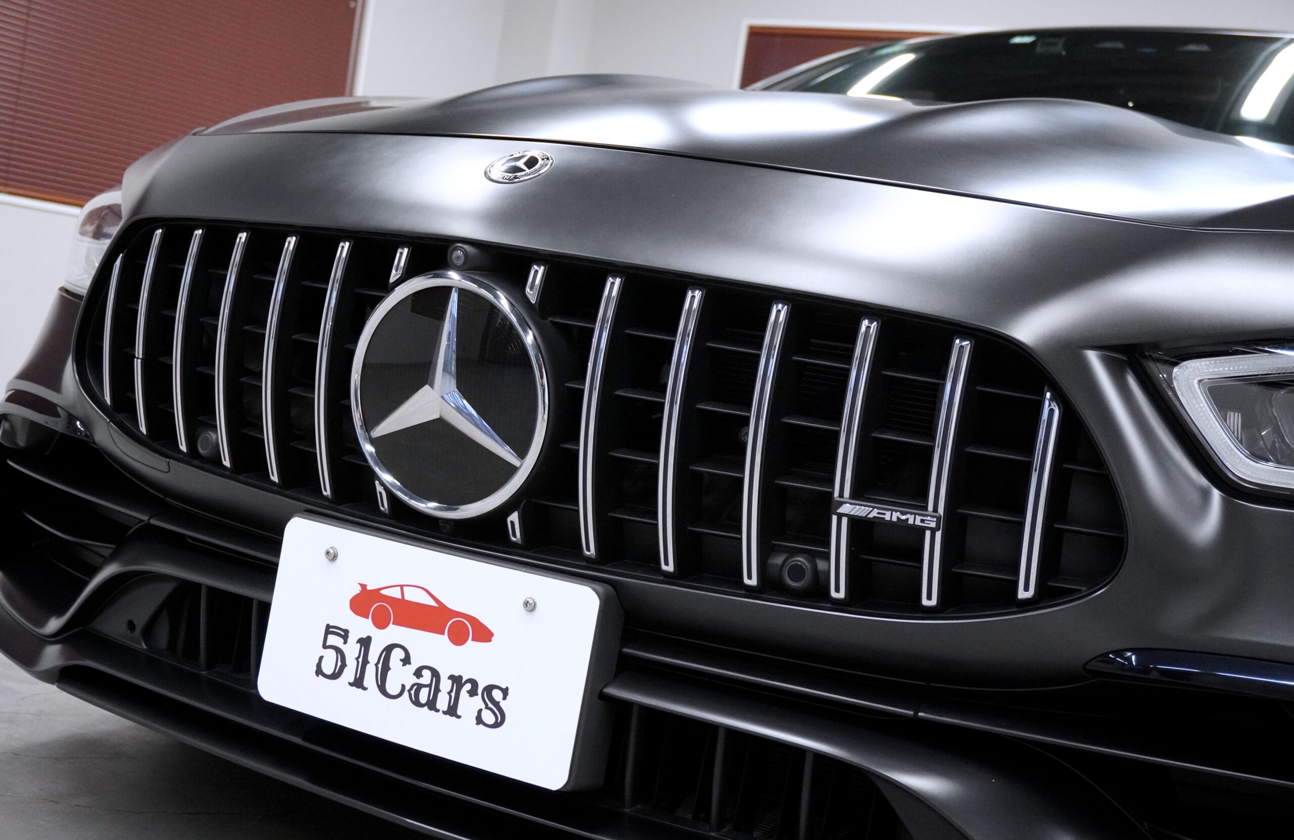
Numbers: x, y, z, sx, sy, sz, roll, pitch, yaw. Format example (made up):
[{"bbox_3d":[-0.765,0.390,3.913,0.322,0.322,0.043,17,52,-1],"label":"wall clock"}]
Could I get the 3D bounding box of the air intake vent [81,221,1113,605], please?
[{"bbox_3d":[-0.140,-0.021,1.389,1.075,0.258,0.140,10,6,29],"label":"air intake vent"}]

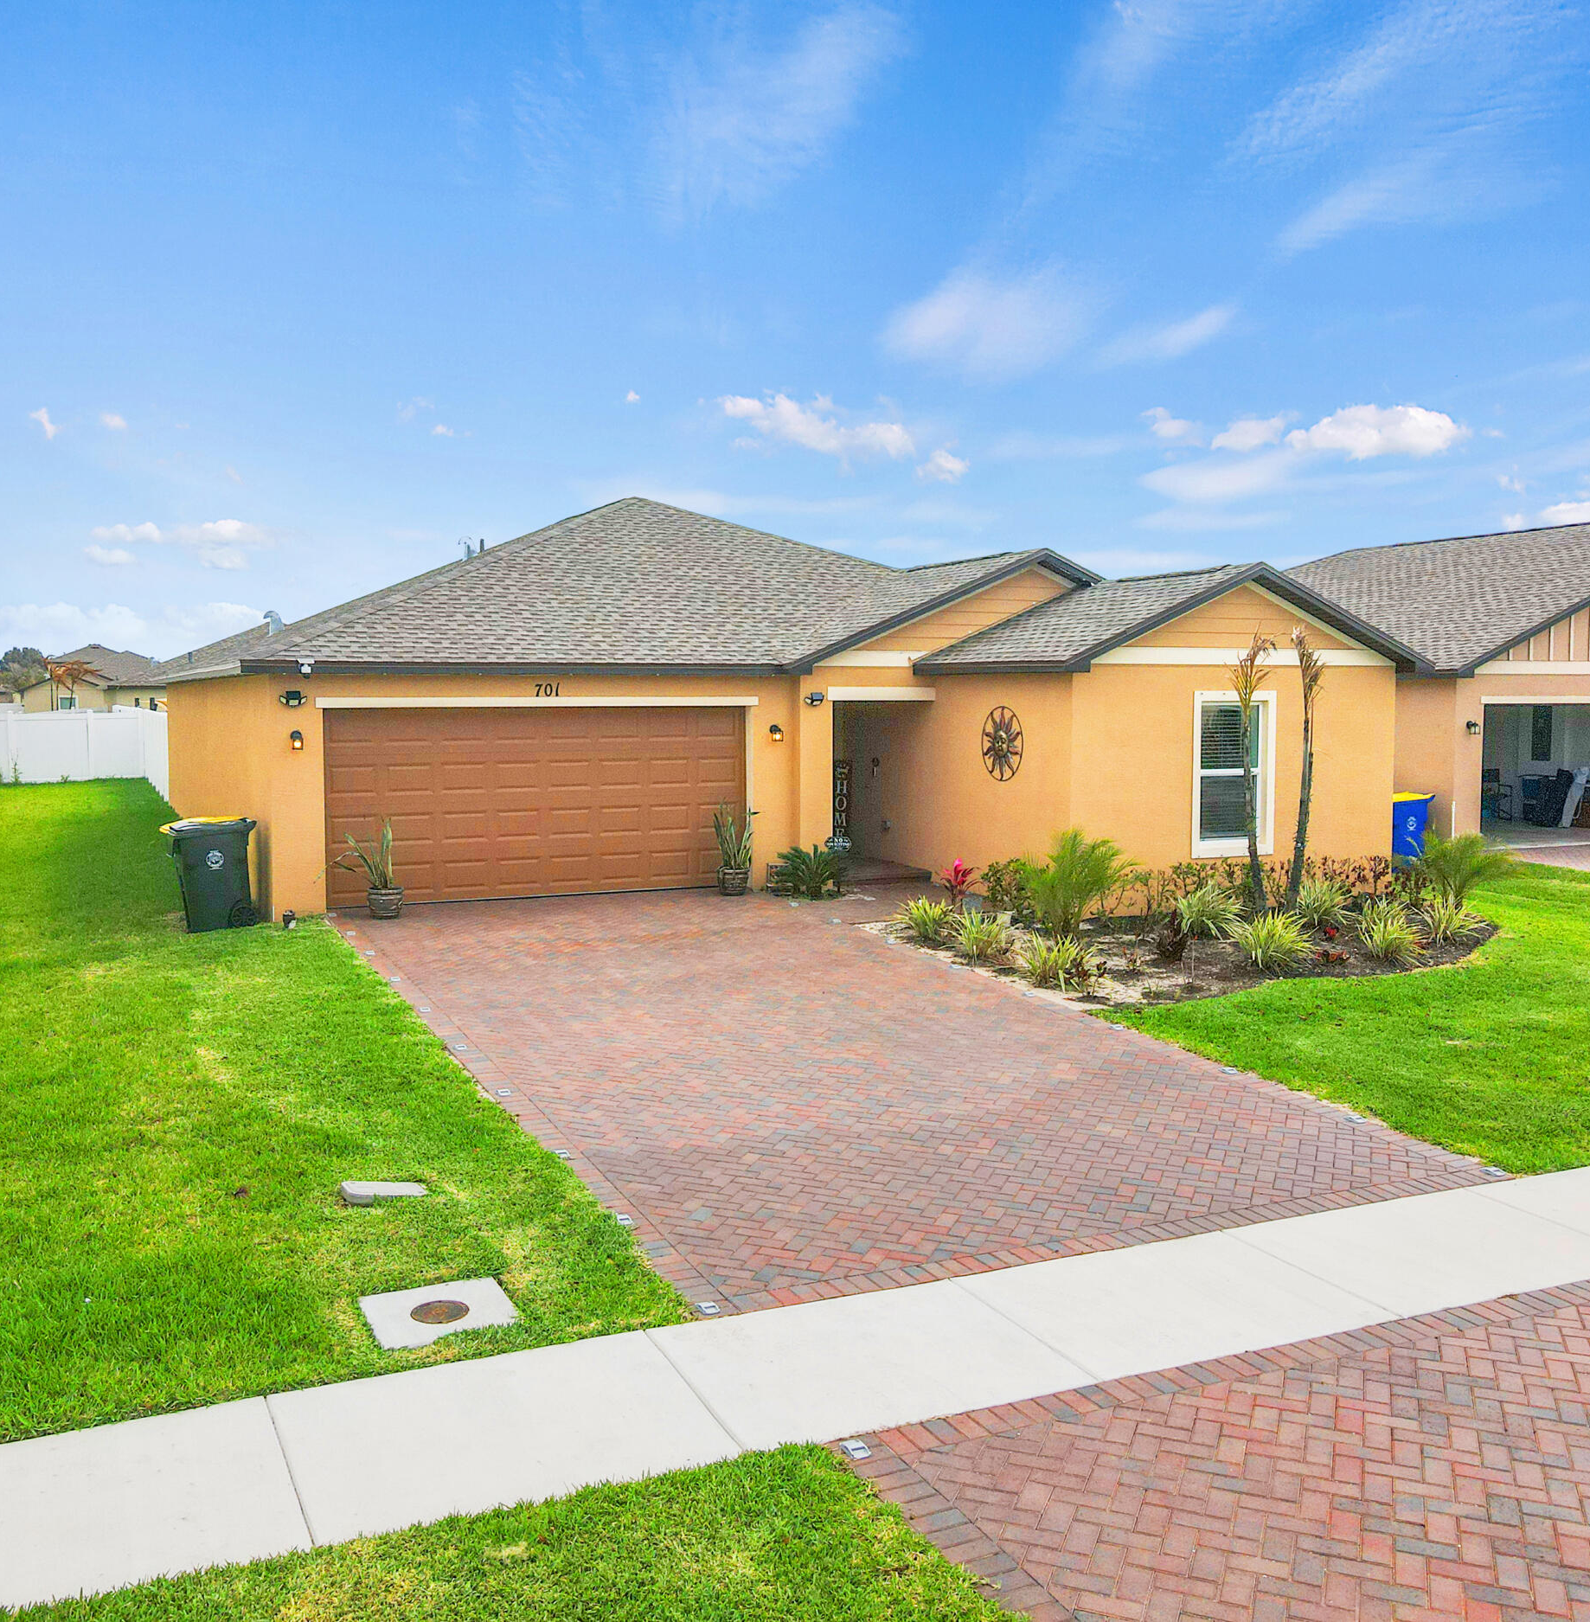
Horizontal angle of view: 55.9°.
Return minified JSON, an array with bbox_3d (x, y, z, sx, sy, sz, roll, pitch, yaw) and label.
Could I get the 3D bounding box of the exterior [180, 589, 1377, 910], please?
[{"bbox_3d":[-2.468,-1.324,23.641,12.300,3.850,18.800,-2,5,-25],"label":"exterior"}]

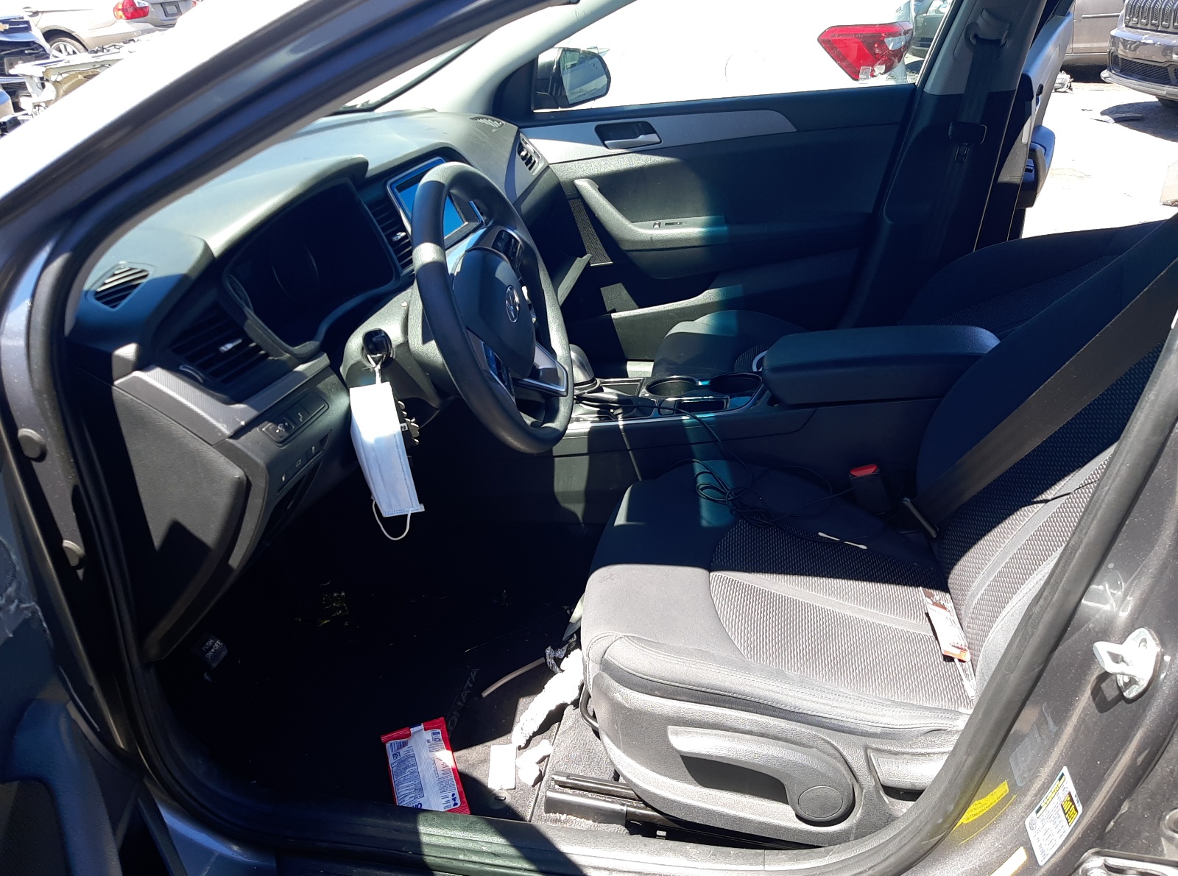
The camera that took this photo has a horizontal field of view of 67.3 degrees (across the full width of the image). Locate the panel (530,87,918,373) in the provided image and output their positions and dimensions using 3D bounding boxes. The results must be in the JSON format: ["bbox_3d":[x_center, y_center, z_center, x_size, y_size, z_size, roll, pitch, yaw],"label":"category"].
[{"bbox_3d":[0.245,-0.471,2.072,0.920,0.670,0.150,3,27,10],"label":"panel"}]

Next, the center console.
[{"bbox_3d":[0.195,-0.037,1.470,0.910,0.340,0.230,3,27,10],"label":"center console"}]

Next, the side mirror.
[{"bbox_3d":[-0.052,-0.878,2.159,0.155,0.145,0.235,12,29,25],"label":"side mirror"}]

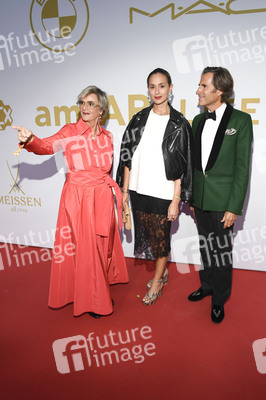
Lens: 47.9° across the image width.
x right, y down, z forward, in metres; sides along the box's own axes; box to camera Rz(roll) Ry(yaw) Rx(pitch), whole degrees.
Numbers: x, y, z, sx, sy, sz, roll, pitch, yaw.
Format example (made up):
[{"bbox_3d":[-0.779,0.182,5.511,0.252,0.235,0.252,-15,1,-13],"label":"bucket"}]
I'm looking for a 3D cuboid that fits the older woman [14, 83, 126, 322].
[{"bbox_3d":[-0.410,0.021,2.277,0.750,1.700,0.520,-1,16,-2],"label":"older woman"}]

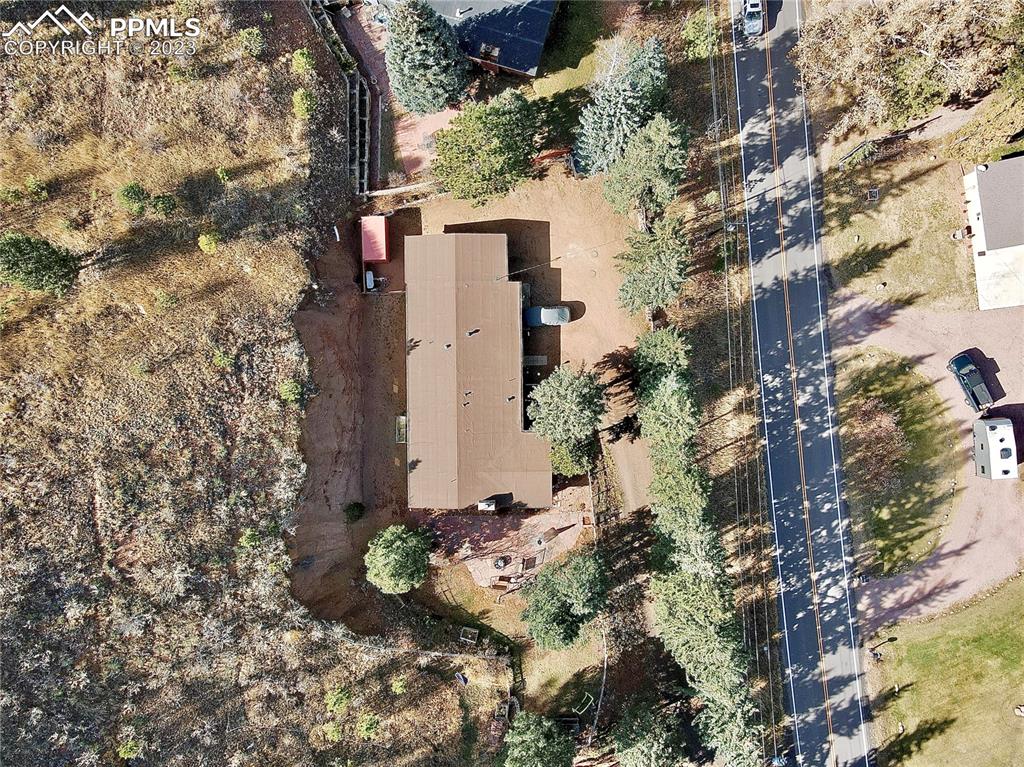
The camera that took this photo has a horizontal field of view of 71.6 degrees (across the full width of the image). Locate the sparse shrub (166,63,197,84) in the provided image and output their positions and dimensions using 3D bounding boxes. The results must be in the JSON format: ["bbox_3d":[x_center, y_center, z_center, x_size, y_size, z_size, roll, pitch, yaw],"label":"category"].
[{"bbox_3d":[-29.650,-27.980,63.850,2.580,1.300,1.510,0,90,0],"label":"sparse shrub"}]

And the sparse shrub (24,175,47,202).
[{"bbox_3d":[-41.700,-17.070,62.100,1.700,1.800,2.200,0,90,0],"label":"sparse shrub"}]

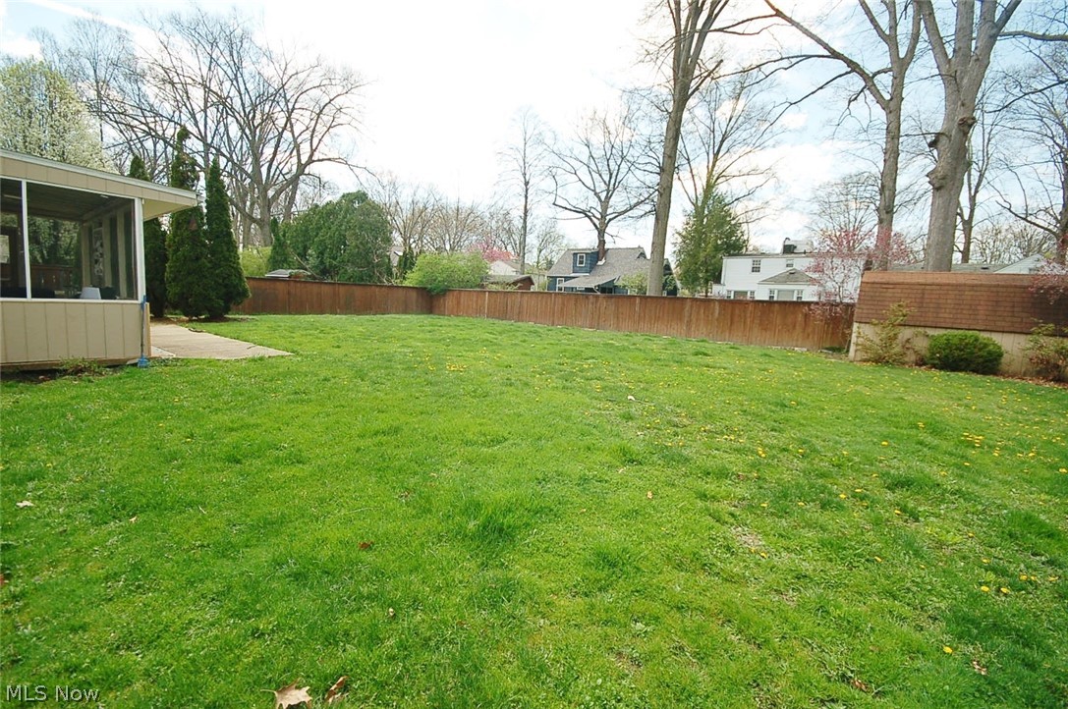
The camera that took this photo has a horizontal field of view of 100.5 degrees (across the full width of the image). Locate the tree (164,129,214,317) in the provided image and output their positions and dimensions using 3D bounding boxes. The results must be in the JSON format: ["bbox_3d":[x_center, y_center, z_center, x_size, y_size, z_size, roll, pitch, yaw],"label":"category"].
[{"bbox_3d":[-14.008,-5.281,18.061,1.634,7.593,1.585,-3,9,-37],"label":"tree"}]

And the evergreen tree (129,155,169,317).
[{"bbox_3d":[-15.712,-4.773,18.137,1.437,6.405,1.393,-4,10,-40],"label":"evergreen tree"}]

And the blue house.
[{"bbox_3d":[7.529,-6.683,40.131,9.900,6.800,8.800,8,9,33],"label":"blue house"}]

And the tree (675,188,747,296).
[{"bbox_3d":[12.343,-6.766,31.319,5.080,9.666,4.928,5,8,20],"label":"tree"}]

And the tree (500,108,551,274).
[{"bbox_3d":[-1.106,-16.138,50.364,5.750,22.108,5.577,2,7,-2],"label":"tree"}]

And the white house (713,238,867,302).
[{"bbox_3d":[22.868,-6.117,39.889,10.500,7.200,8.600,7,9,32],"label":"white house"}]

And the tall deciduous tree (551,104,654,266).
[{"bbox_3d":[7.716,-16.541,51.267,11.893,23.517,11.536,4,7,7],"label":"tall deciduous tree"}]

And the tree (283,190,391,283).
[{"bbox_3d":[-14.382,-7.556,32.391,7.601,8.417,7.221,-1,8,-24],"label":"tree"}]

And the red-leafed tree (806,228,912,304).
[{"bbox_3d":[12.347,-2.424,17.055,3.539,4.695,3.362,8,9,35],"label":"red-leafed tree"}]

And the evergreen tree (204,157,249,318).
[{"bbox_3d":[-12.582,-4.655,18.132,1.571,6.470,1.524,-2,9,-34],"label":"evergreen tree"}]

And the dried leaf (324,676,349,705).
[{"bbox_3d":[-0.739,1.254,1.665,0.060,0.050,0.102,7,8,30],"label":"dried leaf"}]

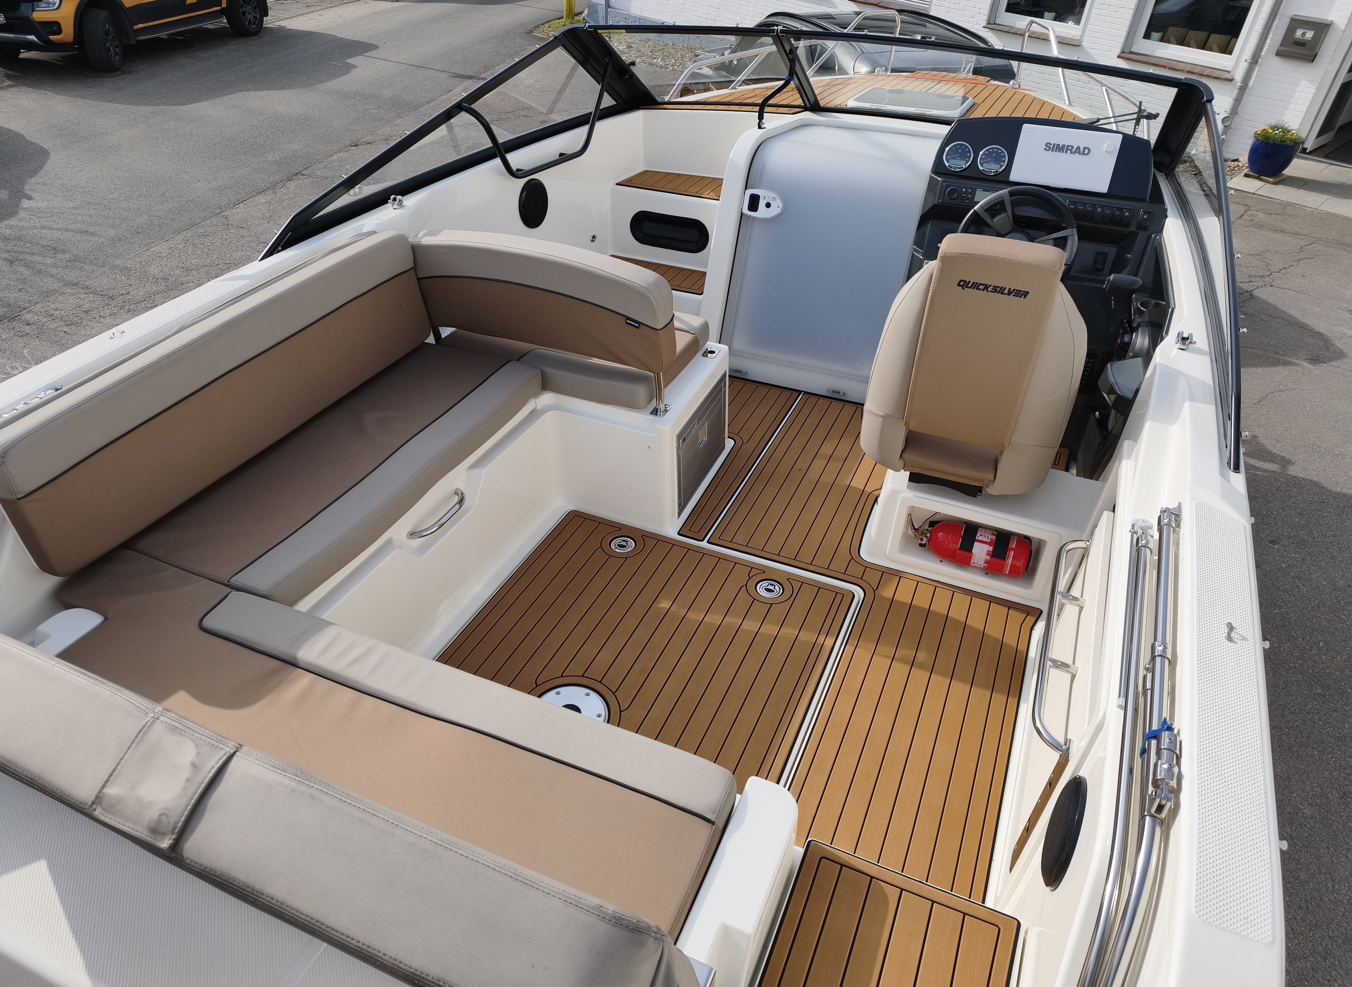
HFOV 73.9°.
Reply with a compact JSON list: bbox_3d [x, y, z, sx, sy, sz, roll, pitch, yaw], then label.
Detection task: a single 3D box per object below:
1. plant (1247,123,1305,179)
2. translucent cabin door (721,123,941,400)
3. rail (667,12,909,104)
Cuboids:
[{"bbox_3d":[6.447,-3.722,9.707,0.480,0.520,0.480,30,44,29],"label":"plant"},{"bbox_3d":[0.557,-0.856,3.388,0.650,0.820,0.460,15,38,19],"label":"translucent cabin door"},{"bbox_3d":[0.501,-2.038,4.209,1.420,0.290,0.210,-24,42,-30],"label":"rail"}]

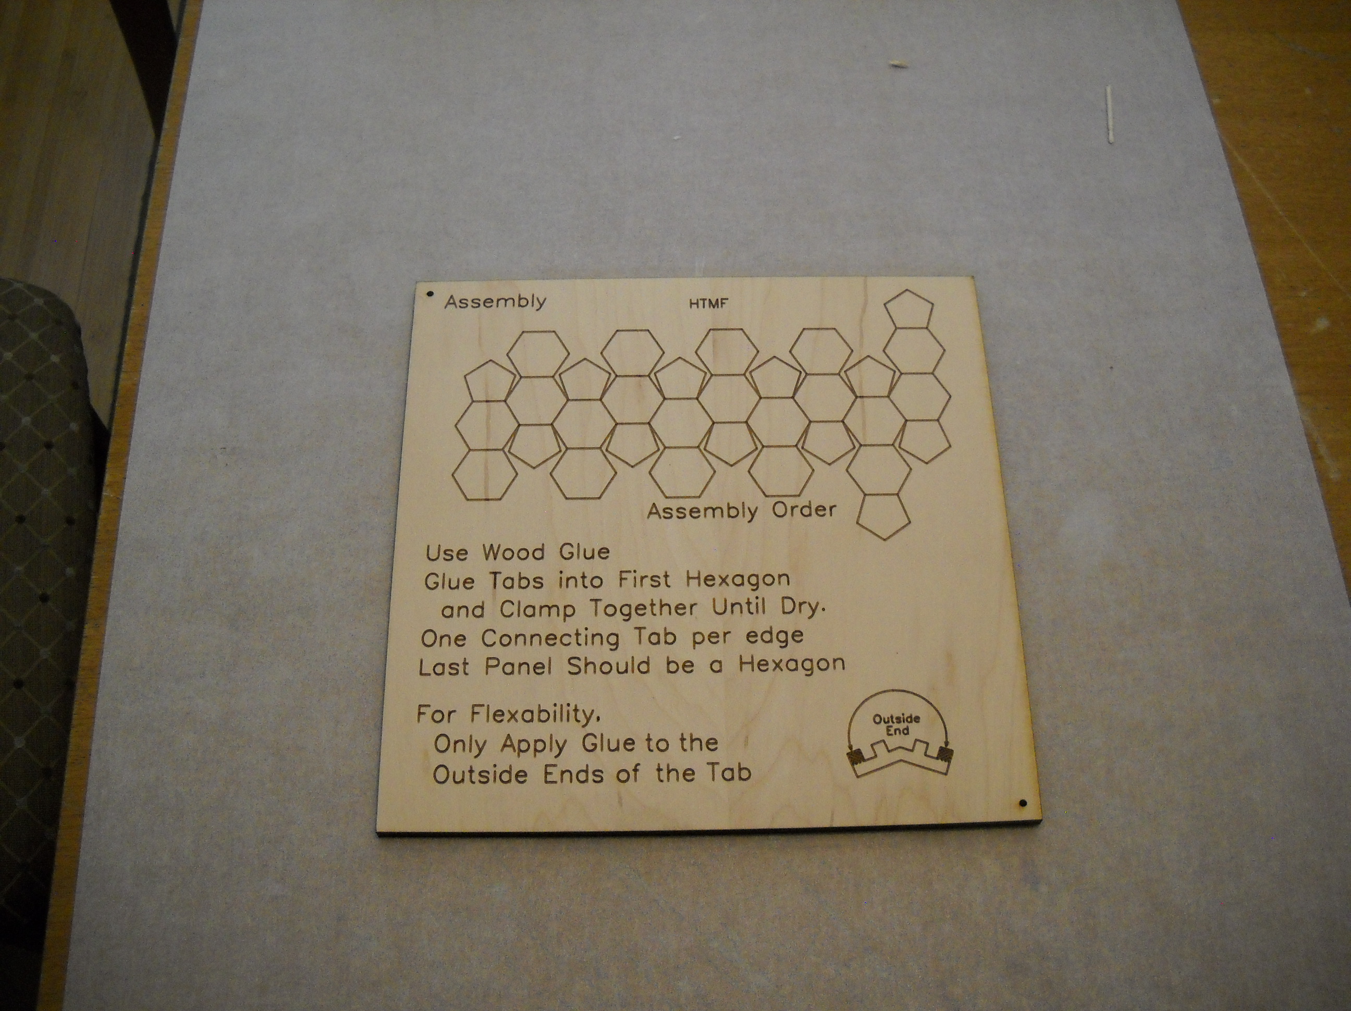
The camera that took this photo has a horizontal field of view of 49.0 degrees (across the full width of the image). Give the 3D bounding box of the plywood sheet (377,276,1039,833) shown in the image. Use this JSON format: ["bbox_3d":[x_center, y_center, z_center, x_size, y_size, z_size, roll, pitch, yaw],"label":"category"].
[{"bbox_3d":[0.010,0.009,0.542,0.223,0.006,0.223,-1,63,-1],"label":"plywood sheet"}]

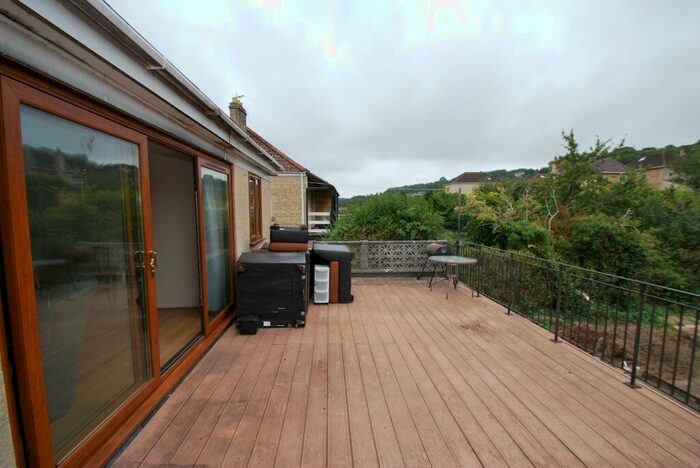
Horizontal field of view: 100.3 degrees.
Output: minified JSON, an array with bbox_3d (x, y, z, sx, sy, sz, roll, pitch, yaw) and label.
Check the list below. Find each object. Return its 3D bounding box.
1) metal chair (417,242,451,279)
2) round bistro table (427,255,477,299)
[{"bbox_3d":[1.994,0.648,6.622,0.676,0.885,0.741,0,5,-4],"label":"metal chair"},{"bbox_3d":[1.962,0.821,5.630,0.879,0.697,0.879,0,5,0],"label":"round bistro table"}]

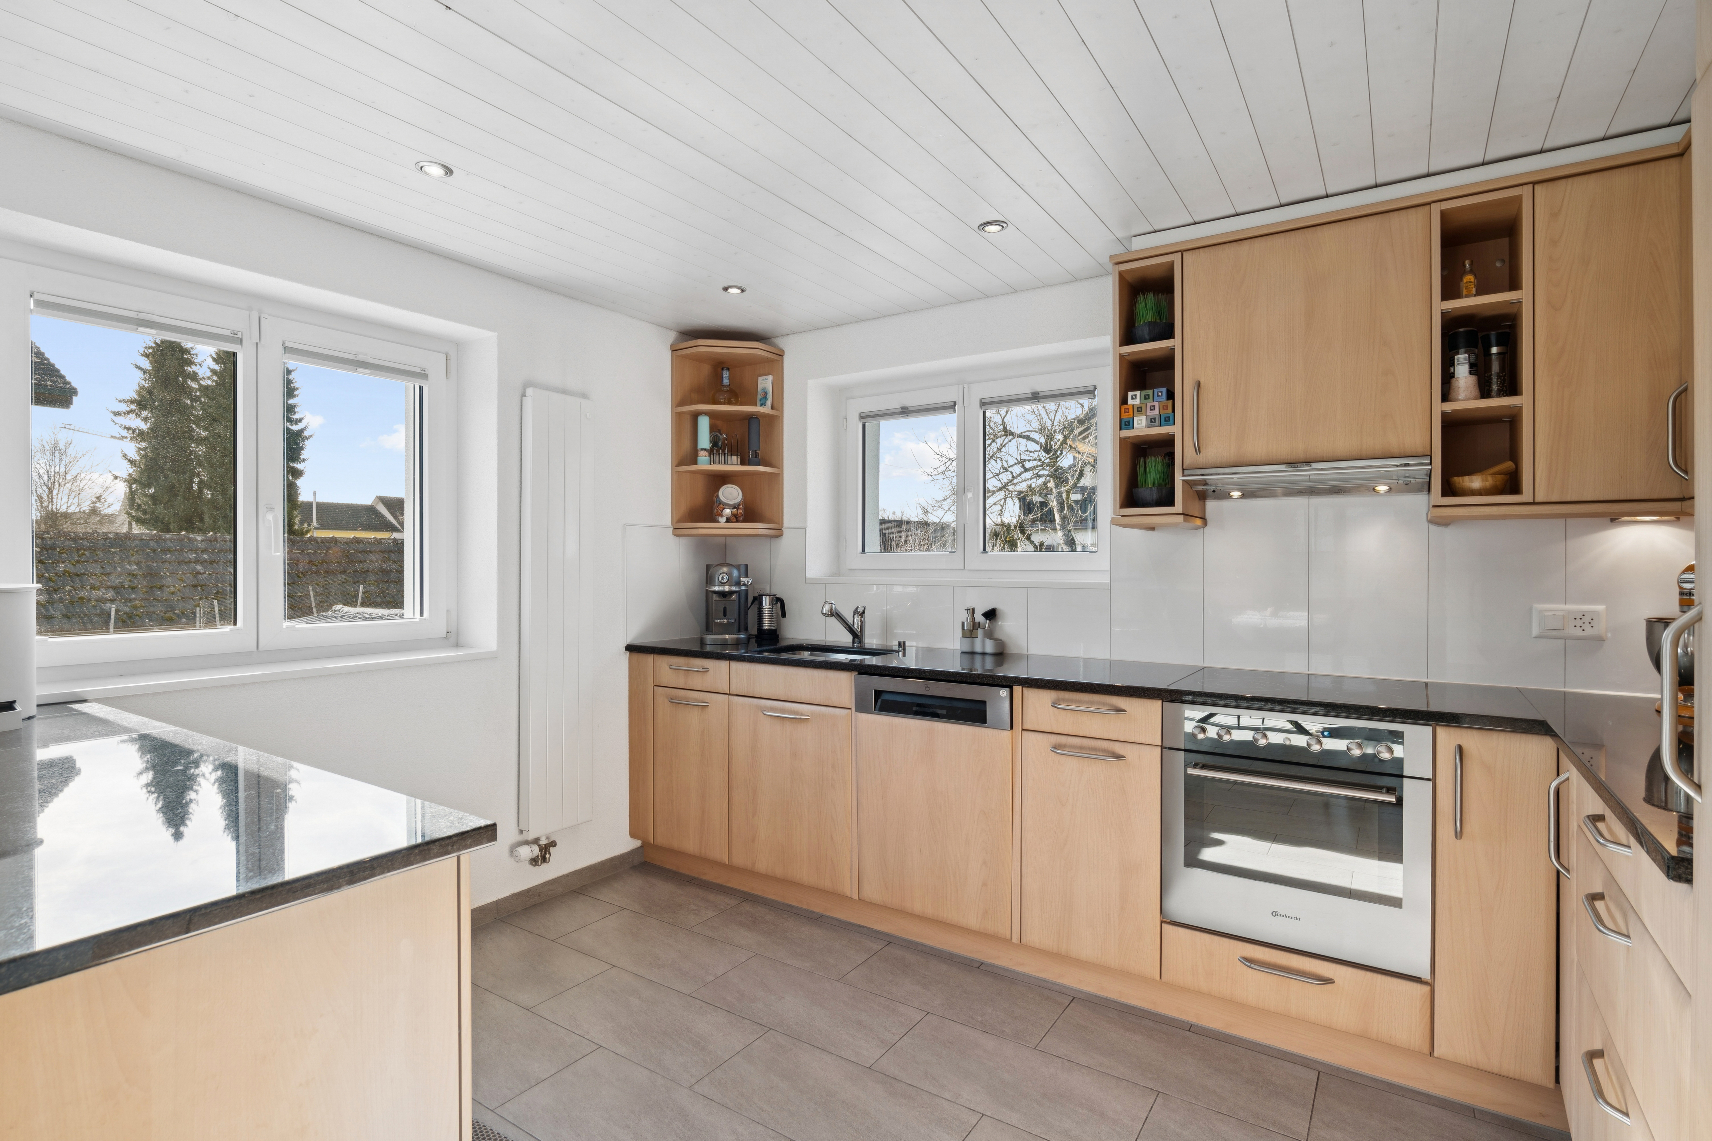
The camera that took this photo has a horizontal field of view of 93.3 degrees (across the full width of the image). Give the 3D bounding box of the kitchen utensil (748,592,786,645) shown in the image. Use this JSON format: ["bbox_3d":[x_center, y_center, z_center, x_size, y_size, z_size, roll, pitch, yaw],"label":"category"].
[{"bbox_3d":[-0.357,0.207,3.370,0.135,0.210,0.098,0,0,0],"label":"kitchen utensil"}]

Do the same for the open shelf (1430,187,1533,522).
[{"bbox_3d":[1.635,-0.534,2.137,0.201,0.798,0.325,0,0,33],"label":"open shelf"}]

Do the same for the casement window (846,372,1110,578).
[{"bbox_3d":[0.490,-0.388,3.403,1.300,0.840,0.075,0,0,33],"label":"casement window"}]

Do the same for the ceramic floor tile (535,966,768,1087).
[{"bbox_3d":[-0.558,1.212,2.171,0.603,0.010,0.298,0,0,33],"label":"ceramic floor tile"}]

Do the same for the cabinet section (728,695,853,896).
[{"bbox_3d":[-0.089,0.785,3.114,0.551,0.633,0.570,0,0,33],"label":"cabinet section"}]

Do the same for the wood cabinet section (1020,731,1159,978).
[{"bbox_3d":[0.814,0.790,2.521,0.395,0.633,0.570,0,0,33],"label":"wood cabinet section"}]

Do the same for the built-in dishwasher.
[{"bbox_3d":[0.391,0.722,2.792,0.552,0.765,0.570,0,0,33],"label":"built-in dishwasher"}]

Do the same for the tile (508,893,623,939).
[{"bbox_3d":[-1.019,1.210,2.832,0.291,0.010,0.298,0,0,33],"label":"tile"}]

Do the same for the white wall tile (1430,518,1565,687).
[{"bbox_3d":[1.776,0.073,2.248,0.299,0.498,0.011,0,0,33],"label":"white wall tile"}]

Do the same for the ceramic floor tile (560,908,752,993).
[{"bbox_3d":[-0.643,1.212,2.585,0.603,0.010,0.298,0,0,33],"label":"ceramic floor tile"}]

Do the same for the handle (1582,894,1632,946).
[{"bbox_3d":[1.143,0.528,1.241,0.037,0.013,0.207,0,0,35],"label":"handle"}]

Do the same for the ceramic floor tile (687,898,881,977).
[{"bbox_3d":[-0.224,1.214,2.667,0.603,0.010,0.298,0,0,33],"label":"ceramic floor tile"}]

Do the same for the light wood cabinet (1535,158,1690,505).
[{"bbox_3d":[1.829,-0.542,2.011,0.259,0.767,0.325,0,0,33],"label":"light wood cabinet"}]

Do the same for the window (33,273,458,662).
[{"bbox_3d":[-1.814,-0.274,2.466,0.080,1.100,1.210,0,0,33],"label":"window"}]

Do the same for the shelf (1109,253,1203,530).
[{"bbox_3d":[0.945,-0.528,2.502,0.199,0.788,0.358,0,0,33],"label":"shelf"}]

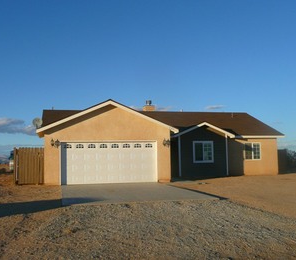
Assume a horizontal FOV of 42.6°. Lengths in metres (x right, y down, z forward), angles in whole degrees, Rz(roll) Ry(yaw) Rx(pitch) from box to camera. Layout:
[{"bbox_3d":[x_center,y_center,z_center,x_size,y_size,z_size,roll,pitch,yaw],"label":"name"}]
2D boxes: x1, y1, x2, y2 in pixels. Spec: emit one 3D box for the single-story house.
[{"bbox_3d":[0.756,0.875,26.529,15.670,4.950,13.560,0,-5,-13],"label":"single-story house"}]

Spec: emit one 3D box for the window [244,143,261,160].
[{"bbox_3d":[6.938,1.423,25.041,1.200,1.155,0.100,0,-5,-13],"label":"window"}]

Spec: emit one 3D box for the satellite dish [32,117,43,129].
[{"bbox_3d":[-5.513,-0.336,19.055,0.526,0.590,0.350,0,-5,-13],"label":"satellite dish"}]

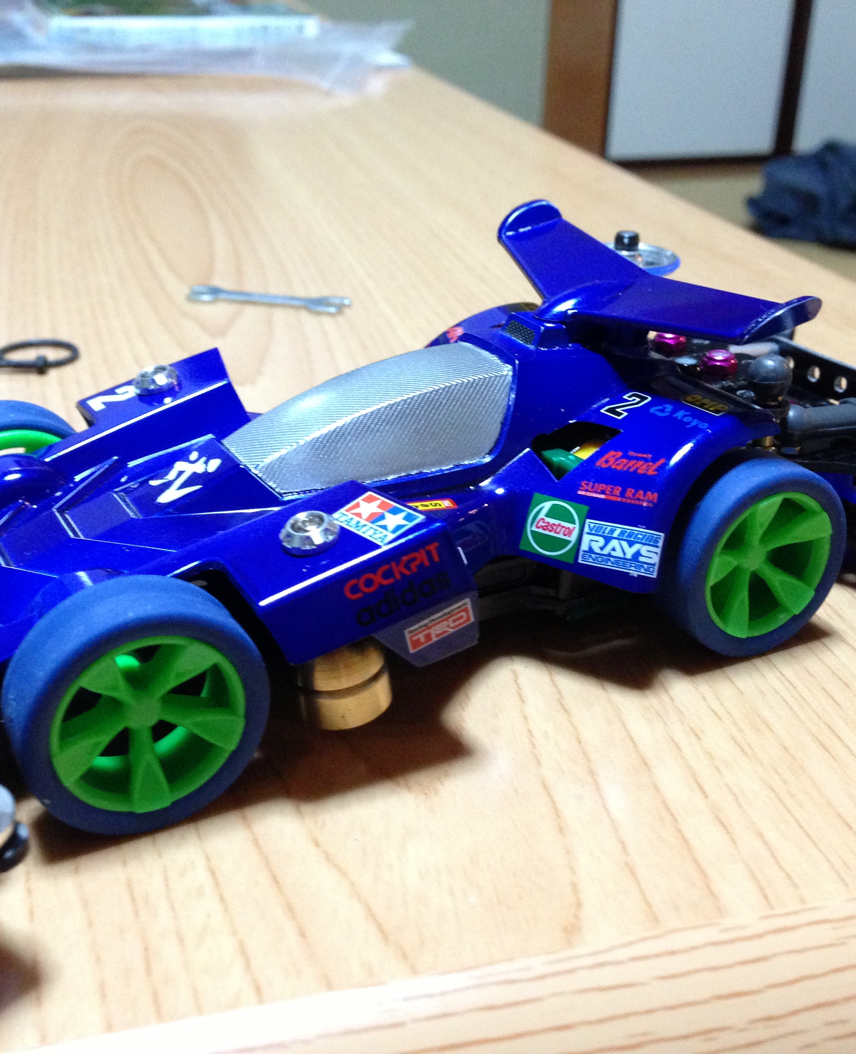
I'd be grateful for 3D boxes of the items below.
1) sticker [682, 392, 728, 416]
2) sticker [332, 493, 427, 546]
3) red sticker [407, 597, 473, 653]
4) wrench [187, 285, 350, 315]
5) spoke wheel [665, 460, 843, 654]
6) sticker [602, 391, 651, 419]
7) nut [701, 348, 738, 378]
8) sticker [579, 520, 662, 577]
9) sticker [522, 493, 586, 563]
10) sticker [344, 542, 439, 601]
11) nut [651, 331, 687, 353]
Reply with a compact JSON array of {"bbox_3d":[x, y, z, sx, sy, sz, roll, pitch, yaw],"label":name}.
[{"bbox_3d":[0.035,-0.016,0.169,0.003,0.001,0.006,-35,43,-28],"label":"sticker"},{"bbox_3d":[-0.006,-0.001,0.145,0.006,0.001,0.009,-35,44,-30],"label":"sticker"},{"bbox_3d":[0.001,0.011,0.148,0.008,0.003,0.001,-25,32,-17],"label":"red sticker"},{"bbox_3d":[-0.040,-0.055,0.322,0.041,0.001,0.009,7,26,13],"label":"wrench"},{"bbox_3d":[0.041,0.004,0.171,0.026,0.026,0.009,-12,28,-25],"label":"spoke wheel"},{"bbox_3d":[0.025,-0.015,0.170,0.005,0.001,0.004,-37,44,-15],"label":"sticker"},{"bbox_3d":[0.042,-0.023,0.192,0.005,0.003,0.005,-12,28,-25],"label":"nut"},{"bbox_3d":[0.024,0.003,0.167,0.010,0.006,0.001,11,3,4],"label":"sticker"},{"bbox_3d":[0.016,0.000,0.168,0.007,0.007,0.001,15,3,3],"label":"sticker"},{"bbox_3d":[-0.004,0.005,0.142,0.011,0.003,0.001,-23,31,-18],"label":"sticker"},{"bbox_3d":[0.036,-0.028,0.202,0.005,0.003,0.005,-12,27,-26],"label":"nut"}]

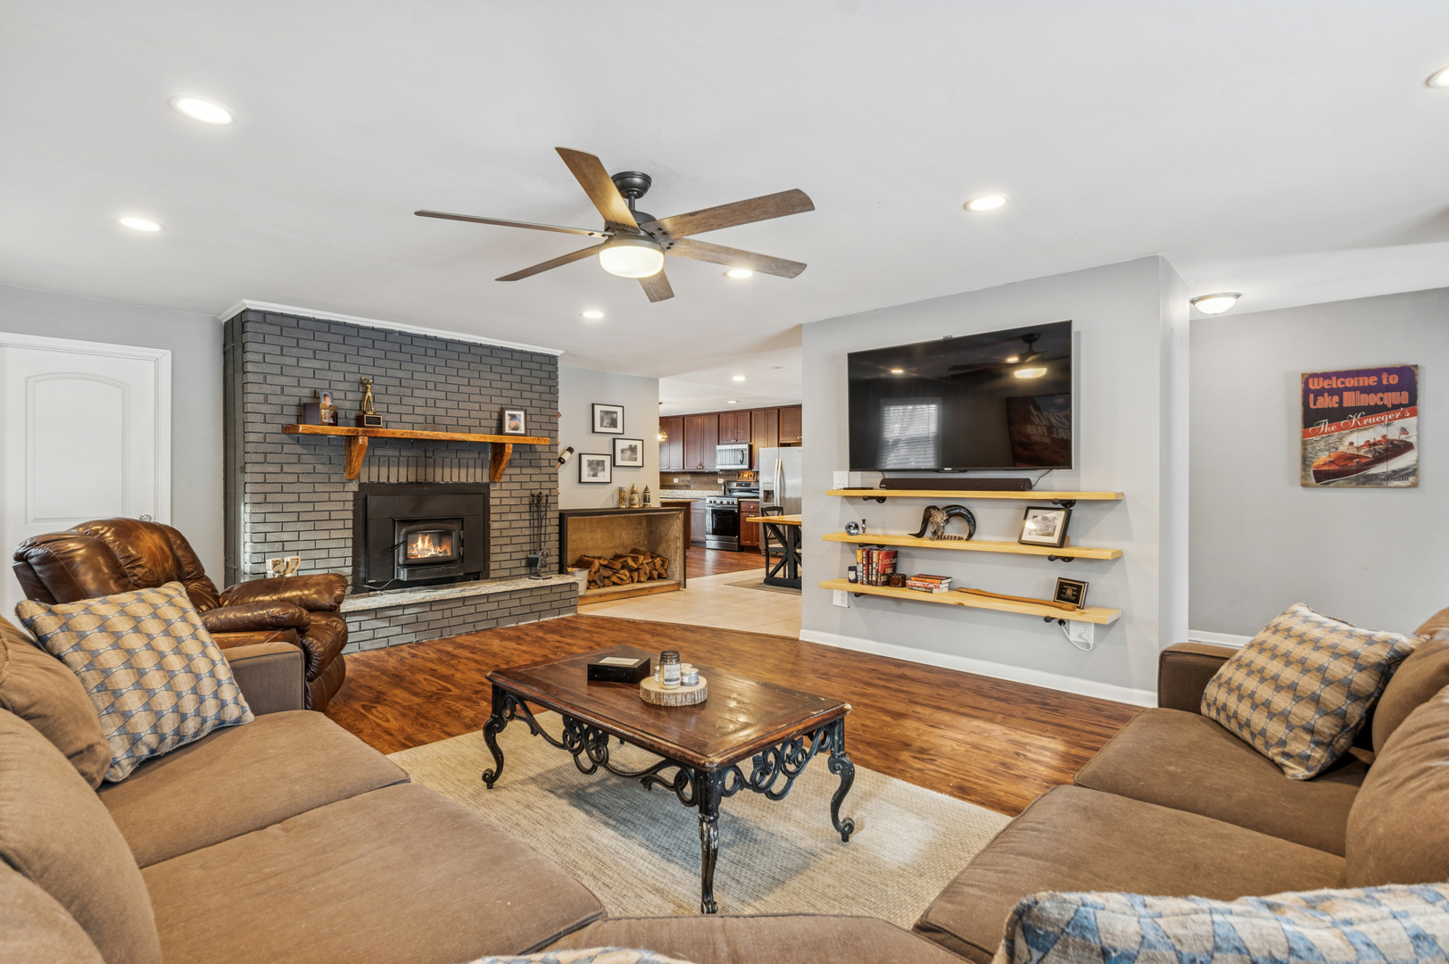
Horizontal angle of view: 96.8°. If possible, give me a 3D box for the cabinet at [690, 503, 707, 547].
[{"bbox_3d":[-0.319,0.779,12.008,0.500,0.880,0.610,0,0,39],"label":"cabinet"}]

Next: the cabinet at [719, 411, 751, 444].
[{"bbox_3d":[0.297,-0.995,11.677,0.755,0.585,0.330,0,0,41],"label":"cabinet"}]

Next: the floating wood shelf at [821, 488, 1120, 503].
[{"bbox_3d":[1.466,0.075,4.051,1.770,0.039,0.250,0,0,41],"label":"floating wood shelf"}]

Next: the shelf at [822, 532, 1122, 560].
[{"bbox_3d":[1.449,0.389,4.040,1.770,0.038,0.275,0,0,41],"label":"shelf"}]

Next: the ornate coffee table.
[{"bbox_3d":[-0.248,0.956,2.320,1.210,0.437,0.665,0,0,43],"label":"ornate coffee table"}]

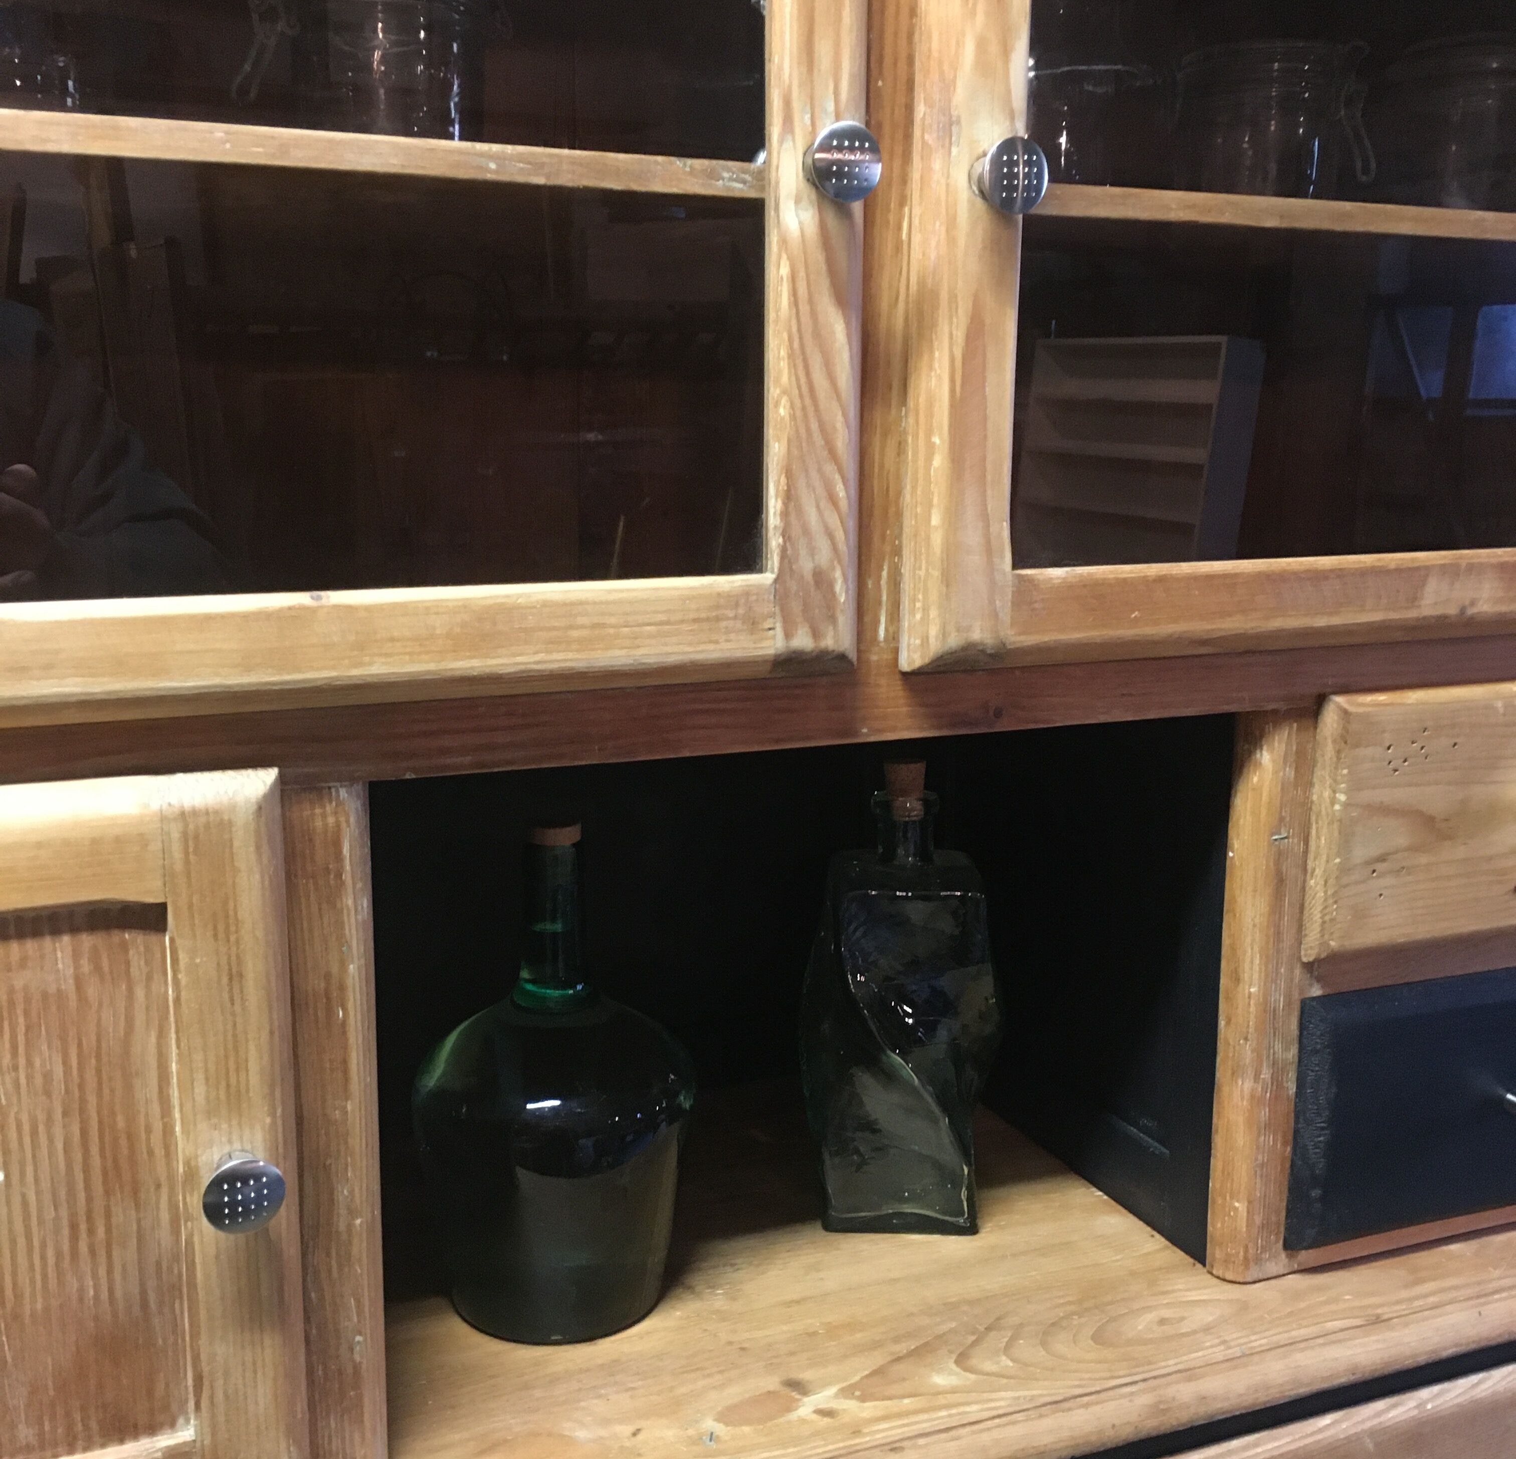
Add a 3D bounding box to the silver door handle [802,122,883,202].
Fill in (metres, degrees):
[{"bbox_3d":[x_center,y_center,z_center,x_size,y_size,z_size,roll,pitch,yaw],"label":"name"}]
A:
[{"bbox_3d":[0.031,-0.225,0.675,0.030,0.030,0.024,-4,12,-23],"label":"silver door handle"}]

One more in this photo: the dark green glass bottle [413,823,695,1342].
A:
[{"bbox_3d":[-0.102,0.173,0.871,0.143,0.249,0.143,0,11,0],"label":"dark green glass bottle"}]

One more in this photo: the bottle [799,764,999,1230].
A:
[{"bbox_3d":[0.083,0.148,0.974,0.110,0.261,0.110,1,11,1],"label":"bottle"}]

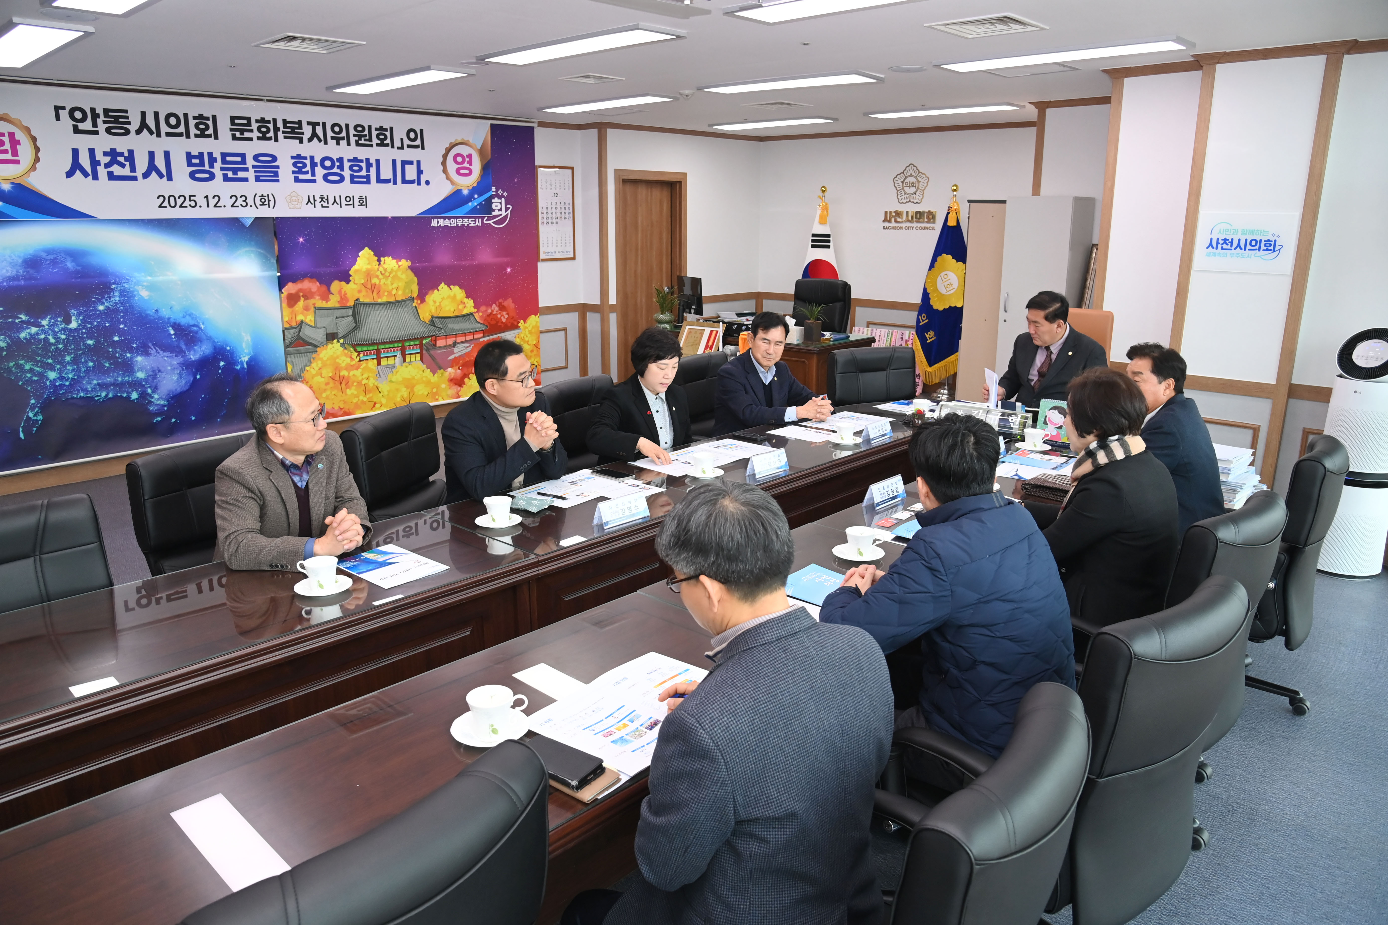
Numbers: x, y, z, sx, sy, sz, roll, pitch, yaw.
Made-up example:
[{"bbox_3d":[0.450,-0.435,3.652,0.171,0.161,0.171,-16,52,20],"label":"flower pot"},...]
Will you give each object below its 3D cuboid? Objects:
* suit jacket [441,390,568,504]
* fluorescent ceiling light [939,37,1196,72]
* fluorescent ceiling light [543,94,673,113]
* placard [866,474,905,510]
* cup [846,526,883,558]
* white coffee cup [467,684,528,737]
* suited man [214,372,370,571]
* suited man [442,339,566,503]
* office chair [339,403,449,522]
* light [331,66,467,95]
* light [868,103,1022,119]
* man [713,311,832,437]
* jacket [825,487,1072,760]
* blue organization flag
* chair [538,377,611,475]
[{"bbox_3d":[-0.723,0.024,3.489,0.450,0.630,0.540,8,17,25],"label":"suit jacket"},{"bbox_3d":[1.875,-2.097,4.782,1.285,0.036,0.310,14,20,42],"label":"fluorescent ceiling light"},{"bbox_3d":[-0.681,-2.741,7.101,1.285,0.036,0.310,14,20,42],"label":"fluorescent ceiling light"},{"bbox_3d":[0.679,0.101,3.266,0.056,0.082,0.198,14,20,42],"label":"placard"},{"bbox_3d":[0.506,0.237,2.739,0.114,0.070,0.088,0,15,-1],"label":"cup"},{"bbox_3d":[-0.385,0.501,1.832,0.120,0.080,0.094,0,15,-1],"label":"white coffee cup"},{"bbox_3d":[-1.337,0.351,3.099,0.760,1.280,0.560,12,19,36],"label":"suited man"},{"bbox_3d":[-0.688,0.168,3.757,0.760,1.310,0.560,10,18,33],"label":"suited man"},{"bbox_3d":[-0.919,0.312,3.489,0.650,1.020,0.620,5,16,18],"label":"office chair"},{"bbox_3d":[-1.879,-2.401,5.840,1.285,0.036,0.310,14,20,42],"label":"light"},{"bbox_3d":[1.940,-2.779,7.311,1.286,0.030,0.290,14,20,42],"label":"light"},{"bbox_3d":[0.393,-0.125,4.802,0.560,1.260,0.800,-10,18,-31],"label":"man"},{"bbox_3d":[0.624,0.366,2.331,0.560,0.650,0.570,-13,19,-39],"label":"jacket"},{"bbox_3d":[2.325,-1.606,8.715,0.500,1.770,0.240,14,20,42],"label":"blue organization flag"},{"bbox_3d":[-0.444,0.122,4.490,0.660,1.010,0.600,14,20,42],"label":"chair"}]

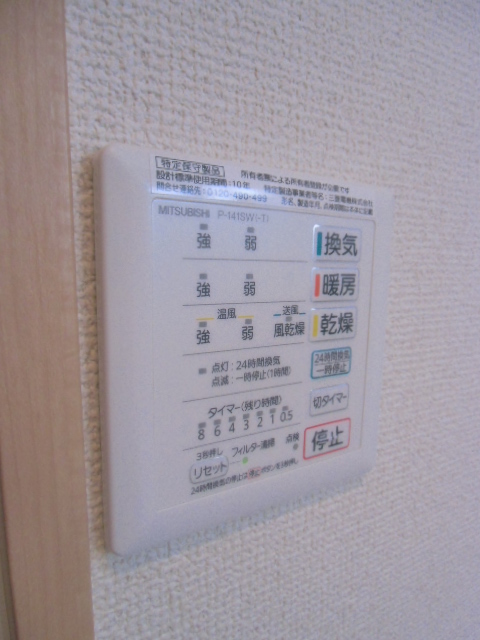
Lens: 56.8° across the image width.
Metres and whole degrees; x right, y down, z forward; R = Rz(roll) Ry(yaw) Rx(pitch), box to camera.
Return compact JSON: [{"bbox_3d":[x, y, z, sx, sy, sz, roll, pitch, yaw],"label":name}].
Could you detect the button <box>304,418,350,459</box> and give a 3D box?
[{"bbox_3d":[0.035,0.047,0.175,0.024,0.013,0.003,-4,9,-32],"label":"button"}]

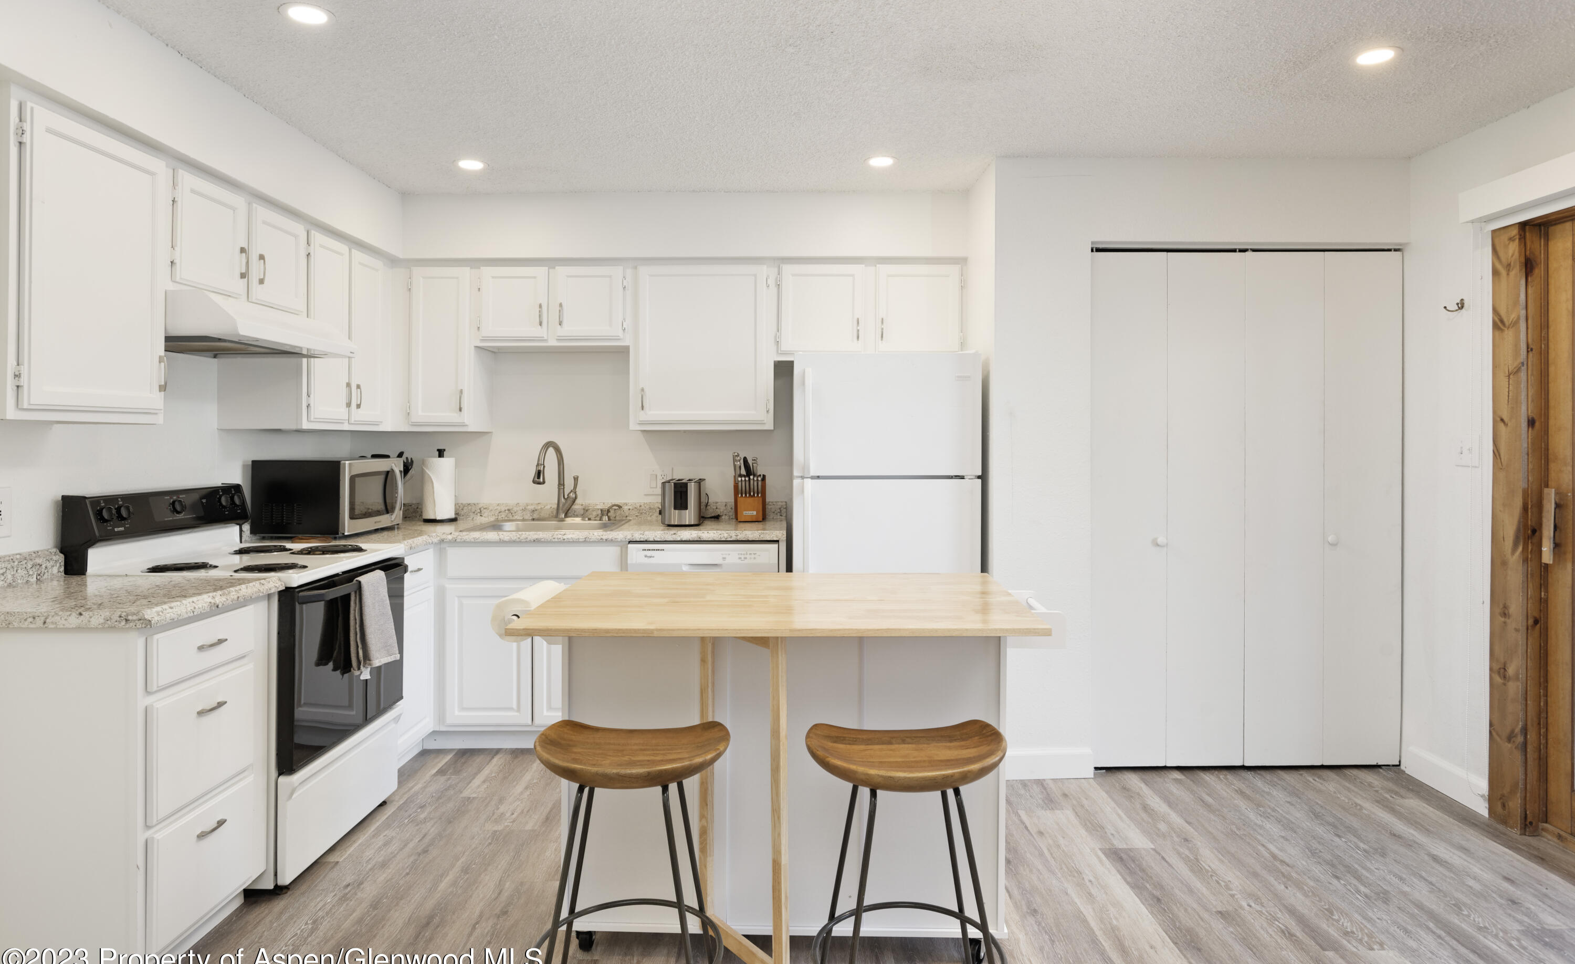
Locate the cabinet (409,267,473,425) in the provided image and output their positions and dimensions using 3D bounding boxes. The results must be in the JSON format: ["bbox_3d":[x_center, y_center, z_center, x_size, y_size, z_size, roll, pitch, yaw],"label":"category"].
[{"bbox_3d":[-1.500,-0.601,4.350,0.290,0.720,0.325,0,1,0],"label":"cabinet"}]

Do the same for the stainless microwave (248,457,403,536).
[{"bbox_3d":[-1.825,0.059,3.865,0.385,0.295,0.490,0,1,0],"label":"stainless microwave"}]

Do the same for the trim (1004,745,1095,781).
[{"bbox_3d":[0.993,1.077,3.690,0.360,0.124,0.017,0,1,1],"label":"trim"}]

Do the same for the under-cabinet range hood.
[{"bbox_3d":[-1.770,-0.486,3.020,0.500,0.140,0.760,0,1,0],"label":"under-cabinet range hood"}]

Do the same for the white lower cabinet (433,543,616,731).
[{"bbox_3d":[-1.054,0.623,4.190,0.750,0.770,0.580,0,1,0],"label":"white lower cabinet"}]

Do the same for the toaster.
[{"bbox_3d":[-0.460,0.090,4.210,0.175,0.190,0.265,0,1,0],"label":"toaster"}]

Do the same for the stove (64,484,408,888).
[{"bbox_3d":[-1.738,0.596,3.170,0.690,1.140,0.765,0,1,0],"label":"stove"}]

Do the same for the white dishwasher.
[{"bbox_3d":[-0.339,0.671,4.190,0.605,0.860,0.600,0,1,0],"label":"white dishwasher"}]

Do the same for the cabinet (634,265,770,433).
[{"bbox_3d":[-0.375,-0.601,4.360,0.615,0.735,0.325,0,1,0],"label":"cabinet"}]

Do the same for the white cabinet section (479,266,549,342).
[{"bbox_3d":[-1.192,-0.782,4.345,0.311,0.340,0.310,0,2,0],"label":"white cabinet section"}]

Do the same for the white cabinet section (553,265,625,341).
[{"bbox_3d":[-0.864,-0.784,4.345,0.319,0.340,0.310,0,2,0],"label":"white cabinet section"}]

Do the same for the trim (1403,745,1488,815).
[{"bbox_3d":[2.412,1.081,3.520,0.018,0.115,0.460,0,1,0],"label":"trim"}]

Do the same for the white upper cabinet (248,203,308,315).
[{"bbox_3d":[-1.924,-0.760,3.345,0.305,0.345,0.375,0,1,0],"label":"white upper cabinet"}]

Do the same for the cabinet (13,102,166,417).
[{"bbox_3d":[-1.919,-0.536,2.470,0.305,0.735,0.540,0,1,0],"label":"cabinet"}]

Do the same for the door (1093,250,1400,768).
[{"bbox_3d":[1.790,0.106,3.775,1.200,2.015,0.040,0,1,0],"label":"door"}]

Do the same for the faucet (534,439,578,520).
[{"bbox_3d":[-1.032,-0.003,4.300,0.130,0.365,0.260,0,1,11],"label":"faucet"}]

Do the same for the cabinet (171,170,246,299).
[{"bbox_3d":[-1.850,-0.723,2.825,0.335,0.345,0.385,0,1,0],"label":"cabinet"}]

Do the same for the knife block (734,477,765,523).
[{"bbox_3d":[-0.170,0.075,4.370,0.135,0.215,0.145,0,1,0],"label":"knife block"}]

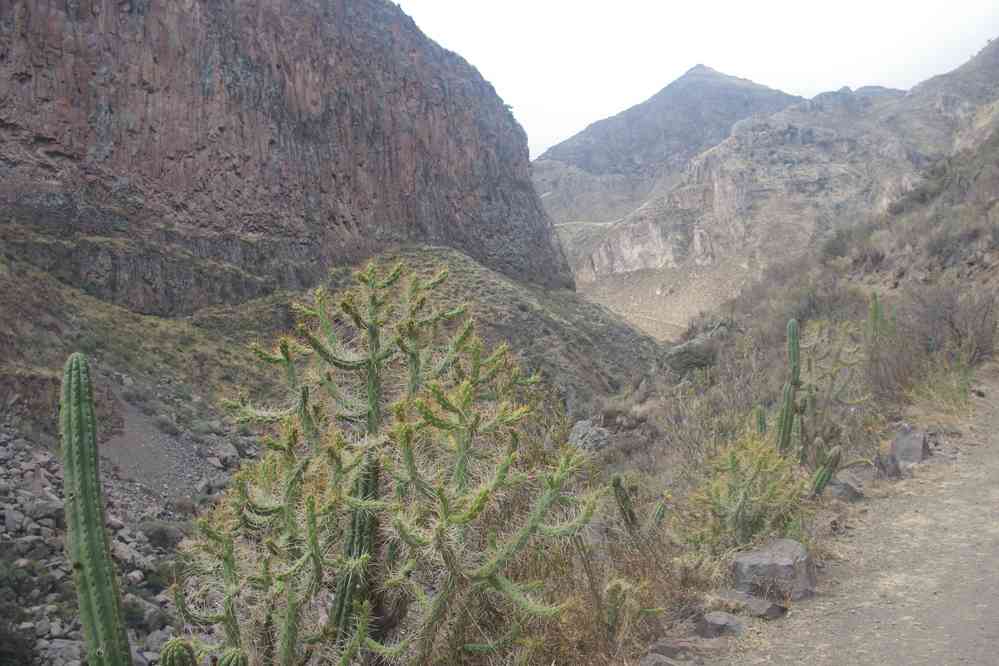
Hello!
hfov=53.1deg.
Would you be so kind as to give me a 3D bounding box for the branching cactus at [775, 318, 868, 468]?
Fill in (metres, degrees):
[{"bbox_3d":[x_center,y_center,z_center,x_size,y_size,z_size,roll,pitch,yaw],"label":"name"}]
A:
[{"bbox_3d":[3.417,0.663,10.600,1.000,1.620,0.850,0,1,18],"label":"branching cactus"}]

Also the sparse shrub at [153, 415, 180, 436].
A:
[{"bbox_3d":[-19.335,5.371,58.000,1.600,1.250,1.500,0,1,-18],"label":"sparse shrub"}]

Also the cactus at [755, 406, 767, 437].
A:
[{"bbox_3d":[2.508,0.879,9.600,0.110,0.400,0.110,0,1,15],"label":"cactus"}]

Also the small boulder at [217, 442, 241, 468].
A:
[{"bbox_3d":[-13.022,5.838,48.000,1.150,1.250,1.100,0,1,-15],"label":"small boulder"}]

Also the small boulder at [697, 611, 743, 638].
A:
[{"bbox_3d":[1.178,1.561,5.350,0.250,0.140,0.200,0,1,23],"label":"small boulder"}]

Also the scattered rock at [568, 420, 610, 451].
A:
[{"bbox_3d":[1.712,1.950,19.000,0.800,0.570,0.650,0,1,5],"label":"scattered rock"}]

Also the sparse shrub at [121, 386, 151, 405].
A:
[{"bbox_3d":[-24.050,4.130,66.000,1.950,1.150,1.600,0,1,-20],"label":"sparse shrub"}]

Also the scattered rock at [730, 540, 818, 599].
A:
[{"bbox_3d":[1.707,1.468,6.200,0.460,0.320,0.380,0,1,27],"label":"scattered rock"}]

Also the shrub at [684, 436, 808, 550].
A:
[{"bbox_3d":[1.847,1.205,7.500,0.950,0.920,0.850,0,1,14],"label":"shrub"}]

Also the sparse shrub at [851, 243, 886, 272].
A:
[{"bbox_3d":[17.732,-3.628,48.000,1.700,1.400,1.500,0,1,20],"label":"sparse shrub"}]

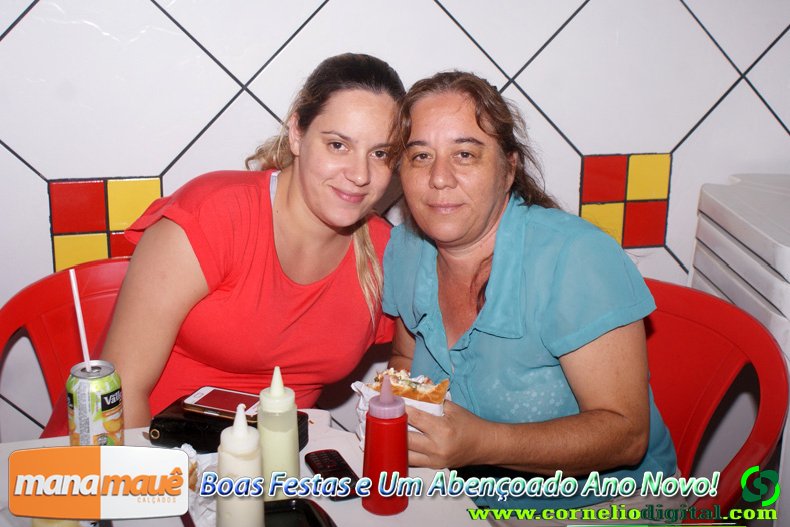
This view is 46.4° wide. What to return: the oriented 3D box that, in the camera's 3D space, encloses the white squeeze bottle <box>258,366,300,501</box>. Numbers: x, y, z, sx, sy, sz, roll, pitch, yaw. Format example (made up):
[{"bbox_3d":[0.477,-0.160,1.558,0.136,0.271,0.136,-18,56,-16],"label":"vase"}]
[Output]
[{"bbox_3d":[-0.131,0.184,1.035,0.052,0.157,0.052,1,14,0],"label":"white squeeze bottle"}]

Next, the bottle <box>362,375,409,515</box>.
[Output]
[{"bbox_3d":[-0.010,0.190,0.999,0.052,0.156,0.052,1,14,0],"label":"bottle"}]

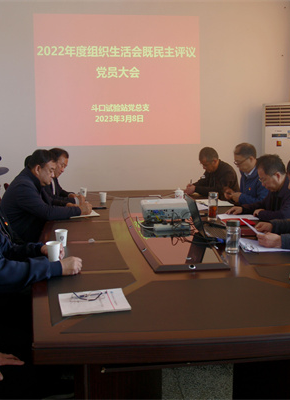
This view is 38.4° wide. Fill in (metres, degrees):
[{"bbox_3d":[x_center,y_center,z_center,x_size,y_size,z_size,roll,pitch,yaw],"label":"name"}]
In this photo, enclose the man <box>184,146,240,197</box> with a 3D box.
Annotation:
[{"bbox_3d":[0.742,0.126,4.441,0.760,1.260,0.550,-3,7,-21],"label":"man"}]

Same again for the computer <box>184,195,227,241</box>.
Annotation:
[{"bbox_3d":[0.431,0.089,2.646,0.280,0.235,0.360,-1,6,0],"label":"computer"}]

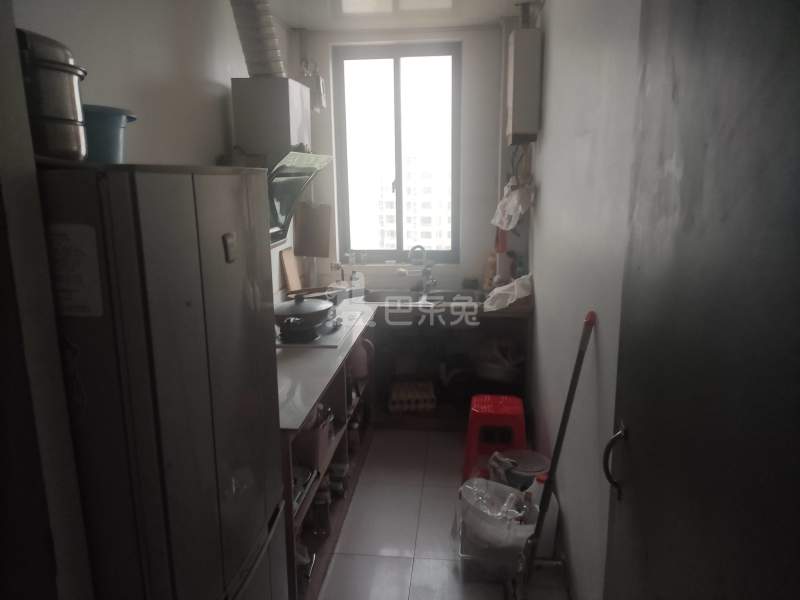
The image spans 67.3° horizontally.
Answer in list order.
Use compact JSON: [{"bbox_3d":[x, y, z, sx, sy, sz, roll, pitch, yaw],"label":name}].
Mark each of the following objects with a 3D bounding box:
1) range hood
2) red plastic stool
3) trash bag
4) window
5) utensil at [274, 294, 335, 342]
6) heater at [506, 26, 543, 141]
[{"bbox_3d":[-0.587,-0.496,3.059,0.345,0.470,0.820,1,13,6],"label":"range hood"},{"bbox_3d":[0.477,0.742,3.003,0.347,0.460,0.350,1,13,6],"label":"red plastic stool"},{"bbox_3d":[0.386,0.924,2.451,0.283,0.285,0.280,1,13,6],"label":"trash bag"},{"bbox_3d":[-0.012,-0.932,3.927,0.823,1.390,0.080,1,13,6],"label":"window"},{"bbox_3d":[-0.477,0.063,2.955,0.320,0.190,0.320,1,13,6],"label":"utensil"},{"bbox_3d":[0.726,-1.221,3.526,0.155,0.600,0.350,1,13,6],"label":"heater"}]

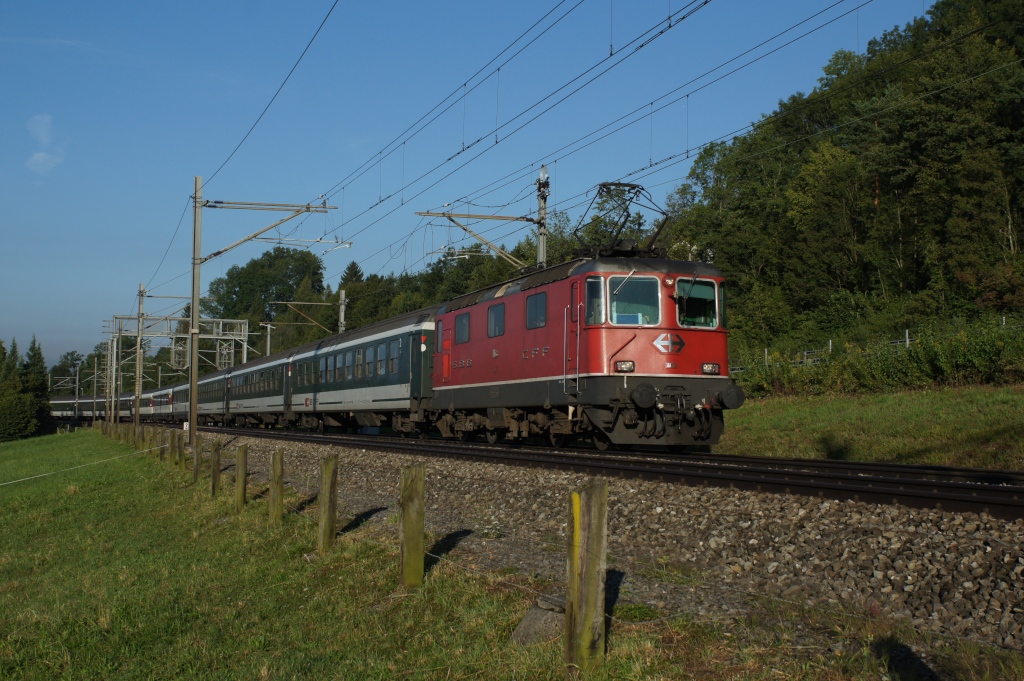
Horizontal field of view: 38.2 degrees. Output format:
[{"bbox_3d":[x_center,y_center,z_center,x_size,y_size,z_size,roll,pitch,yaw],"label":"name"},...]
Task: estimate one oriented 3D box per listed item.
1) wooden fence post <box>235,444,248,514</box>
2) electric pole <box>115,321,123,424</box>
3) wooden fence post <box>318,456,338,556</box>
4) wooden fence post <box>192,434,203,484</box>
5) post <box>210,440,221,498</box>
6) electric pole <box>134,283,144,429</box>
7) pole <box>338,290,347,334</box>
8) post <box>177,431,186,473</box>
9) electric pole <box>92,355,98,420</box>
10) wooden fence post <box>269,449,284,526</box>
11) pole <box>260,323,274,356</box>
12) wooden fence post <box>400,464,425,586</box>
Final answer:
[{"bbox_3d":[-4.231,2.173,23.114,0.160,1.090,0.155,2,-3,-17],"label":"wooden fence post"},{"bbox_3d":[-27.346,2.442,103.004,0.210,7.688,0.210,2,-3,-17],"label":"electric pole"},{"bbox_3d":[-1.933,1.742,15.569,0.170,1.048,0.155,2,-3,-17],"label":"wooden fence post"},{"bbox_3d":[-6.905,2.601,32.447,0.155,1.094,0.155,2,-3,-17],"label":"wooden fence post"},{"bbox_3d":[-5.605,2.433,27.936,0.155,1.083,0.155,2,-3,-17],"label":"post"},{"bbox_3d":[-18.889,0.952,75.052,0.210,7.721,0.210,2,-3,-17],"label":"electric pole"},{"bbox_3d":[-8.958,1.243,77.549,0.260,7.762,0.240,2,-3,-17],"label":"pole"},{"bbox_3d":[-8.429,2.830,37.691,0.165,1.017,0.155,2,-3,-17],"label":"post"},{"bbox_3d":[-46.509,5.689,164.901,0.210,7.701,0.210,2,-3,-17],"label":"electric pole"},{"bbox_3d":[-3.182,1.988,19.971,0.175,1.045,0.155,2,-3,-17],"label":"wooden fence post"},{"bbox_3d":[-17.197,2.690,104.001,0.900,7.649,0.250,2,-3,-17],"label":"pole"},{"bbox_3d":[-0.834,1.534,12.269,0.180,1.033,0.155,2,-3,-17],"label":"wooden fence post"}]

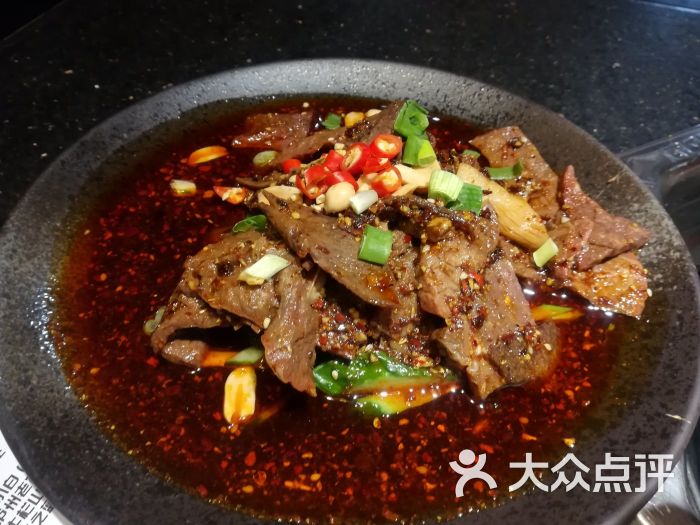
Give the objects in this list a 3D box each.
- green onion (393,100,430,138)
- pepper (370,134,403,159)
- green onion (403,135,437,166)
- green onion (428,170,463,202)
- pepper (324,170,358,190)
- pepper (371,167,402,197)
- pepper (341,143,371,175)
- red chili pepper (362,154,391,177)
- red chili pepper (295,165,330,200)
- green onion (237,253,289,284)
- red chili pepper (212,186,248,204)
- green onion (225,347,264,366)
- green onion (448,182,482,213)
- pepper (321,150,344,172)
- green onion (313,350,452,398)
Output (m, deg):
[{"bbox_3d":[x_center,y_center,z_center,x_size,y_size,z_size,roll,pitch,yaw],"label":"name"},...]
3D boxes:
[{"bbox_3d":[0.030,-0.069,0.254,0.015,0.012,0.014,-11,84,-13],"label":"green onion"},{"bbox_3d":[0.016,-0.050,0.227,0.013,0.008,0.011,-32,87,-27],"label":"pepper"},{"bbox_3d":[0.031,-0.049,0.232,0.013,0.010,0.013,-6,72,-9],"label":"green onion"},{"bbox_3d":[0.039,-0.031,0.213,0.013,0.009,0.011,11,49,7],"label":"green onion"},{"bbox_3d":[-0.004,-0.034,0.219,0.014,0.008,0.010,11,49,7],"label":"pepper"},{"bbox_3d":[0.015,-0.033,0.215,0.013,0.009,0.012,-33,99,-27],"label":"pepper"},{"bbox_3d":[0.002,-0.043,0.219,0.010,0.011,0.013,2,44,-36],"label":"pepper"},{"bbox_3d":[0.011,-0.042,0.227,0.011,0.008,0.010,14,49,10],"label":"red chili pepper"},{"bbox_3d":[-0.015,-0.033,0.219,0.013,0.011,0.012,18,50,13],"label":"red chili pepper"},{"bbox_3d":[-0.032,0.002,0.195,0.017,0.008,0.009,-23,54,-14],"label":"green onion"},{"bbox_3d":[-0.055,-0.031,0.240,0.016,0.007,0.009,13,50,7],"label":"red chili pepper"},{"bbox_3d":[-0.037,0.033,0.186,0.013,0.006,0.006,-12,51,-14],"label":"green onion"},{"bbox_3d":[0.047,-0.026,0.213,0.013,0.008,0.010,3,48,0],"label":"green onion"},{"bbox_3d":[-0.007,-0.042,0.222,0.009,0.009,0.010,-48,62,2],"label":"pepper"},{"bbox_3d":[0.011,0.039,0.184,0.049,0.010,0.018,3,48,0],"label":"green onion"}]

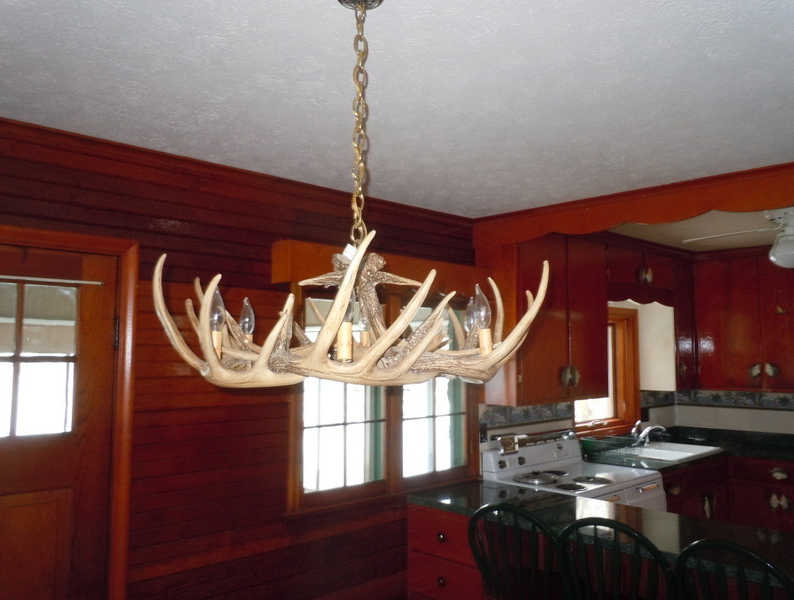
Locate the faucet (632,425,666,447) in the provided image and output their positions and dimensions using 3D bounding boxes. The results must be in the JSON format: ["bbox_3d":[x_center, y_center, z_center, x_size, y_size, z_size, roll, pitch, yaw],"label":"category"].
[{"bbox_3d":[1.910,1.034,4.926,0.160,0.170,0.209,4,-6,-44],"label":"faucet"}]

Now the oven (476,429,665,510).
[{"bbox_3d":[1.093,1.424,3.903,0.964,1.111,0.644,4,-6,-44],"label":"oven"}]

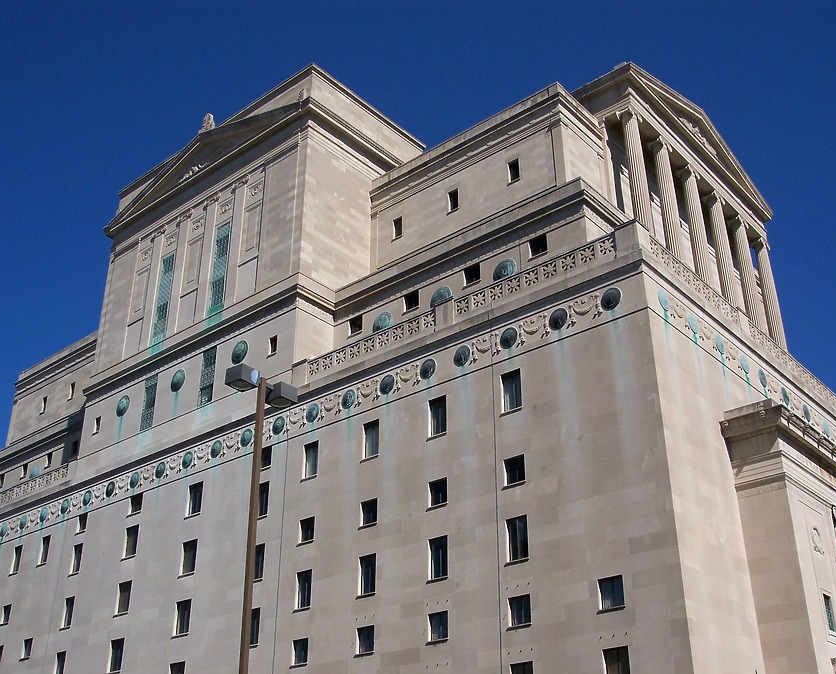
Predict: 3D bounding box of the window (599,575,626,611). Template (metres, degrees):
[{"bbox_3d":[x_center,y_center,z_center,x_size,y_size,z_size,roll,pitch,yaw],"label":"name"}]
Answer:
[{"bbox_3d":[8.572,11.292,43.431,1.207,1.407,0.300,-22,-35,36],"label":"window"}]

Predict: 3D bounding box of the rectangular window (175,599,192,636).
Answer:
[{"bbox_3d":[-14.431,17.409,61.048,1.500,2.119,0.260,-22,-35,35],"label":"rectangular window"}]

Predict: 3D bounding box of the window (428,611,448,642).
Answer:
[{"bbox_3d":[1.091,14.452,49.162,1.300,1.409,0.300,-22,-35,36],"label":"window"}]

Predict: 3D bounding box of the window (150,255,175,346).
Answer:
[{"bbox_3d":[-19.857,-2.916,77.255,1.763,7.388,0.260,-22,-35,35],"label":"window"}]

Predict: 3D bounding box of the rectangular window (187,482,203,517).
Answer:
[{"bbox_3d":[-15.491,11.375,69.153,1.560,2.260,0.300,-22,-35,35],"label":"rectangular window"}]

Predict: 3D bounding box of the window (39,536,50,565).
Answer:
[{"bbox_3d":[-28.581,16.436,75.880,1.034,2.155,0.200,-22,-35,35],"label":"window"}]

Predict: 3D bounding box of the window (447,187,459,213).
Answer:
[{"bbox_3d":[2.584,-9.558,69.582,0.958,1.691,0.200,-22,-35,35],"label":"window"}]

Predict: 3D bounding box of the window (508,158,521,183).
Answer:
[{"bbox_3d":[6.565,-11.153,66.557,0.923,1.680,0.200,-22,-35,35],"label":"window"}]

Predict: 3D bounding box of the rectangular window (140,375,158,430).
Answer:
[{"bbox_3d":[-20.412,5.019,75.425,1.621,4.492,0.300,-22,-35,36],"label":"rectangular window"}]

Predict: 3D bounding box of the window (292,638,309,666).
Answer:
[{"bbox_3d":[-6.668,18.200,56.943,1.328,1.412,0.300,-22,-35,35],"label":"window"}]

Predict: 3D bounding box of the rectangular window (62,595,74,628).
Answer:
[{"bbox_3d":[-25.522,20.302,72.401,1.214,2.276,0.300,-22,-35,36],"label":"rectangular window"}]

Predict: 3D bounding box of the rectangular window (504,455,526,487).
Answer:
[{"bbox_3d":[5.114,7.000,51.303,1.336,1.440,0.300,-22,-35,35],"label":"rectangular window"}]

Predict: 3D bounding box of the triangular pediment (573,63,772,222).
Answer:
[{"bbox_3d":[21.292,-15.767,80.199,4.440,4.920,24.480,-22,-35,35],"label":"triangular pediment"}]

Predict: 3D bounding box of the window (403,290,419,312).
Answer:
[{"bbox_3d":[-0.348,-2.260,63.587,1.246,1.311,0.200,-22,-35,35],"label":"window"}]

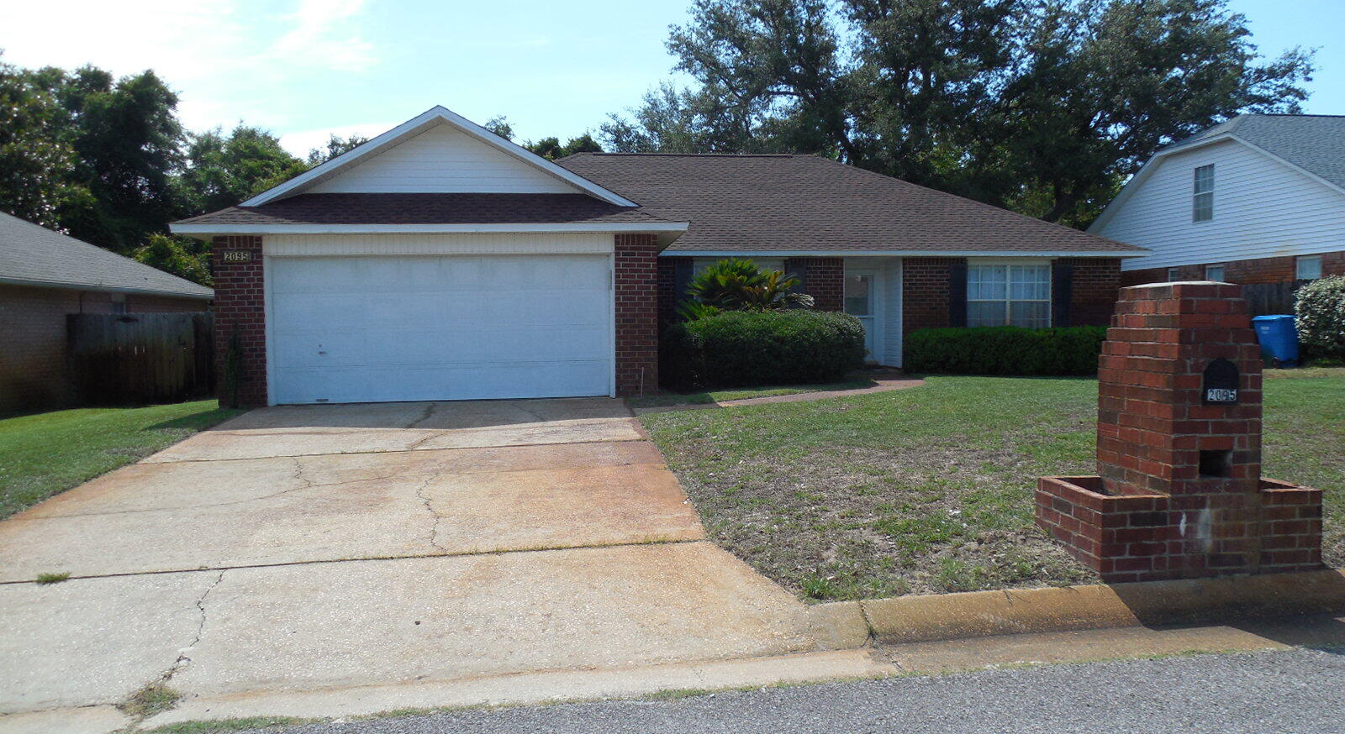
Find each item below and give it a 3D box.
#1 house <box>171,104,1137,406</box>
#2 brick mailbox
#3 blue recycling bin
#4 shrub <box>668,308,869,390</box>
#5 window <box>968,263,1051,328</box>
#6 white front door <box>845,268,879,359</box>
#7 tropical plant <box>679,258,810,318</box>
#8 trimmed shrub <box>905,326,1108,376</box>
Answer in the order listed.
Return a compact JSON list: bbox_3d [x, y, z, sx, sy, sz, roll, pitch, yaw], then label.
[{"bbox_3d":[0.931,-2.588,22.220,17.219,5.368,16.389,-1,3,-6],"label":"house"},{"bbox_3d":[2.880,0.313,5.594,1.282,1.627,0.735,-1,3,-7],"label":"brick mailbox"},{"bbox_3d":[13.057,-0.554,20.900,0.680,1.120,0.800,-1,3,-6],"label":"blue recycling bin"},{"bbox_3d":[1.678,-0.381,17.619,3.740,1.312,1.500,-1,3,-6],"label":"shrub"},{"bbox_3d":[6.980,-1.479,20.173,1.813,1.370,0.120,-1,3,-6],"label":"window"},{"bbox_3d":[4.005,-1.078,20.960,0.920,2.000,0.100,-1,3,-6],"label":"white front door"},{"bbox_3d":[1.407,-0.914,18.424,2.561,2.289,2.200,-1,3,-6],"label":"tropical plant"},{"bbox_3d":[6.797,-0.333,19.530,4.499,0.982,1.080,-1,3,-6],"label":"trimmed shrub"}]

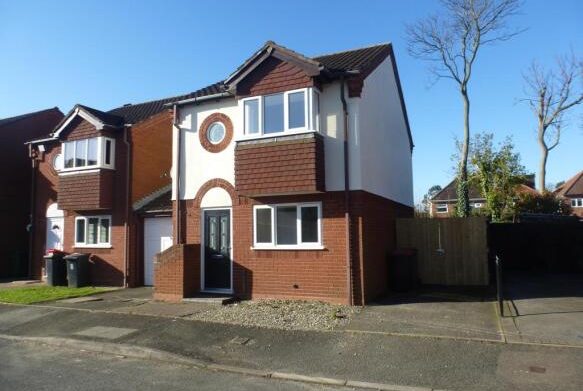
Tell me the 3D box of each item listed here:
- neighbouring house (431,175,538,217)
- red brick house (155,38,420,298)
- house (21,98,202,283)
[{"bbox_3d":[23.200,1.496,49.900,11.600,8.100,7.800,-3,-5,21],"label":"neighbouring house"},{"bbox_3d":[0.680,-0.958,13.212,5.400,7.450,9.100,-3,-5,24],"label":"red brick house"},{"bbox_3d":[-5.686,-0.475,17.222,5.300,7.450,9.100,-3,-5,24],"label":"house"}]

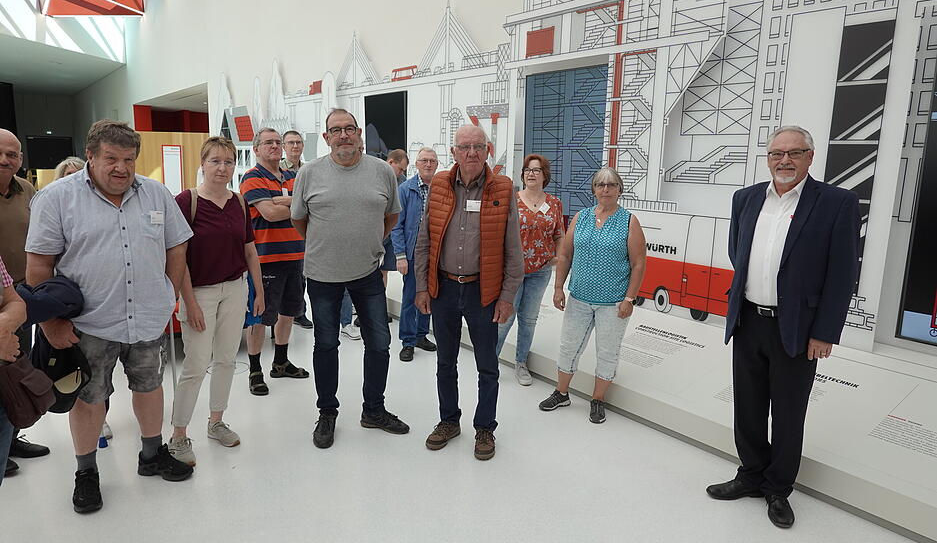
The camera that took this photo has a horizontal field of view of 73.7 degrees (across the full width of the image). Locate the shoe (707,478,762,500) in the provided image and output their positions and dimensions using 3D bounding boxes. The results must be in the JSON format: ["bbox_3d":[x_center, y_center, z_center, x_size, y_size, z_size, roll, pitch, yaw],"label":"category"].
[{"bbox_3d":[1.317,1.046,3.085,0.298,0.110,0.108,1,10,-5],"label":"shoe"}]

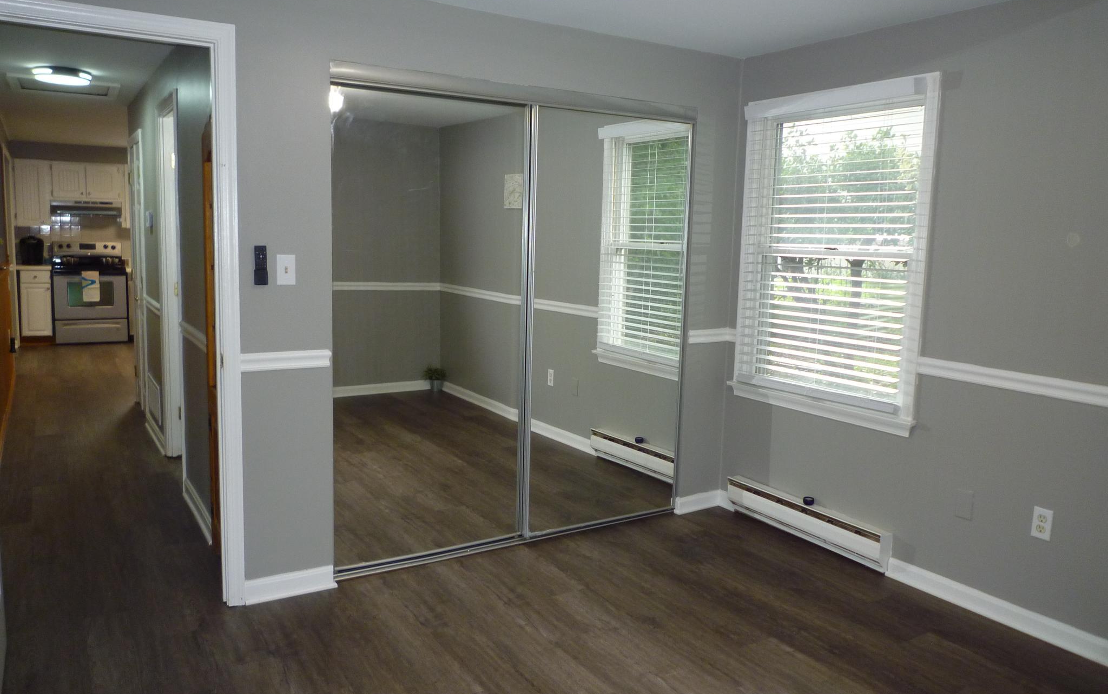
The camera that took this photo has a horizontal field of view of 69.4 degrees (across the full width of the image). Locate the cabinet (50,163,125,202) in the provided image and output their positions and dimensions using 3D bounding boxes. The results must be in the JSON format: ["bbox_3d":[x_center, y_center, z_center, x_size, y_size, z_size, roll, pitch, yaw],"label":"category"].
[{"bbox_3d":[-5.789,-2.038,9.919,0.765,0.455,0.320,-3,9,-32],"label":"cabinet"}]

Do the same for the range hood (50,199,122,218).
[{"bbox_3d":[-5.774,-1.698,9.883,0.755,0.175,0.480,-3,9,-32],"label":"range hood"}]

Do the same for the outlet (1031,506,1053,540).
[{"bbox_3d":[1.785,0.648,2.927,0.008,0.115,0.070,-3,9,-32],"label":"outlet"}]

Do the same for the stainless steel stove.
[{"bbox_3d":[-5.753,-0.689,9.929,0.760,1.190,0.670,-3,9,-32],"label":"stainless steel stove"}]

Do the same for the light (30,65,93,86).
[{"bbox_3d":[-2.884,-1.584,4.702,0.300,0.070,0.300,-3,9,-32],"label":"light"}]

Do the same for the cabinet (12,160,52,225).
[{"bbox_3d":[-6.290,-1.849,9.627,0.370,0.770,0.320,-3,9,-32],"label":"cabinet"}]

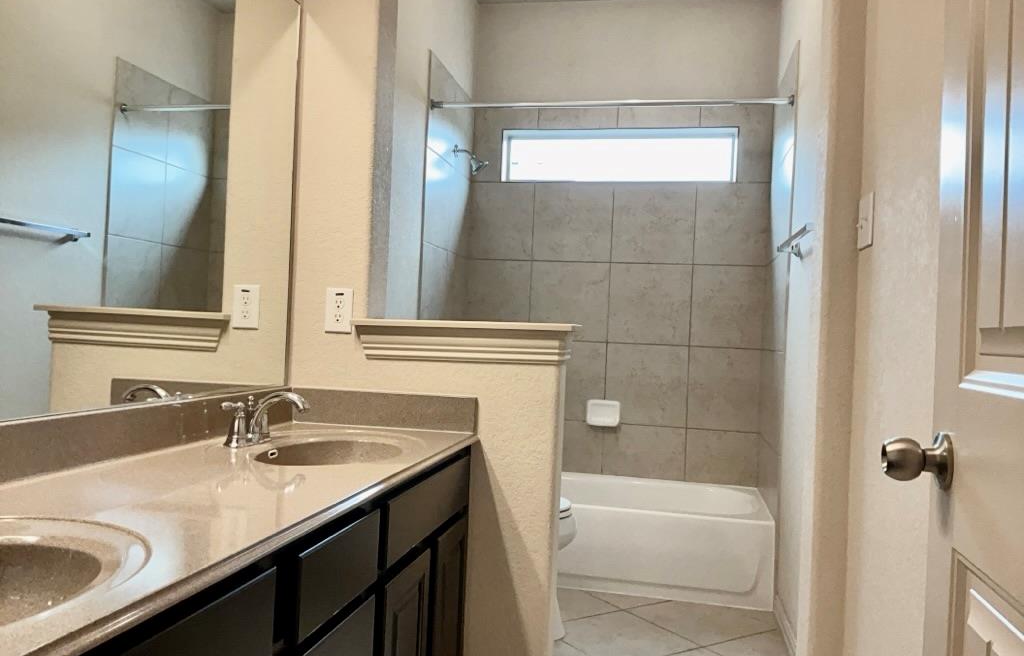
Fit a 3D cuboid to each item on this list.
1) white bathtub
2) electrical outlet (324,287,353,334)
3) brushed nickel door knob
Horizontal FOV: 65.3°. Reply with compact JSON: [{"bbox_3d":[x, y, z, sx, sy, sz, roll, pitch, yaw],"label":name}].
[{"bbox_3d":[0.381,0.931,3.719,1.524,0.360,0.750,2,0,11],"label":"white bathtub"},{"bbox_3d":[-0.492,-0.048,2.263,0.080,0.126,0.010,2,0,11],"label":"electrical outlet"},{"bbox_3d":[0.482,0.157,0.953,0.070,0.067,0.067,2,0,13],"label":"brushed nickel door knob"}]

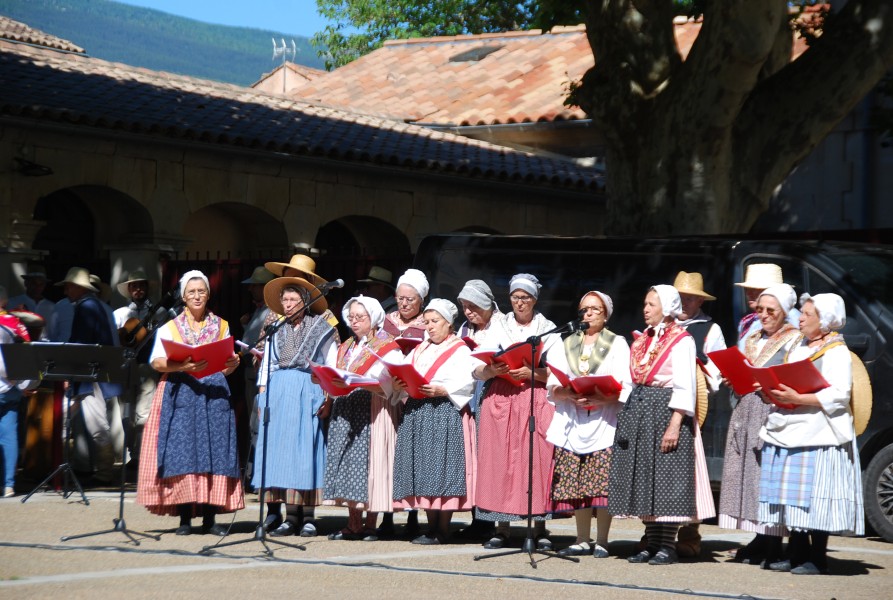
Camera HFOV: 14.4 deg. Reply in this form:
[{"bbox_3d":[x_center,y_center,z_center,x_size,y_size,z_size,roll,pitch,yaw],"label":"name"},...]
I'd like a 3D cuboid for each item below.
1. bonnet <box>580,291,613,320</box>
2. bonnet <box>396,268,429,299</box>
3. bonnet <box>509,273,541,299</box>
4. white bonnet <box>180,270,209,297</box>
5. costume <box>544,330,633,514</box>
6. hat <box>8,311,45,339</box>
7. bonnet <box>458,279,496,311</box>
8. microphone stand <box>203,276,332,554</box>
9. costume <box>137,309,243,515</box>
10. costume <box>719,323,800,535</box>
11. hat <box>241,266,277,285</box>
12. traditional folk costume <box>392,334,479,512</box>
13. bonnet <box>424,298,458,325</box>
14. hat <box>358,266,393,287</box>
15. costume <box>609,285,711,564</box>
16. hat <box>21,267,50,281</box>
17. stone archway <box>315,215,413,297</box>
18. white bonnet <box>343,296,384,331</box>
[{"bbox_3d":[0.898,0.033,21.000,0.190,0.190,0.200,-1,-6,22],"label":"bonnet"},{"bbox_3d":[-0.212,-0.098,22.400,0.190,0.190,0.220,2,0,24],"label":"bonnet"},{"bbox_3d":[0.475,-0.082,21.350,0.190,0.165,0.230,2,0,14],"label":"bonnet"},{"bbox_3d":[-1.575,-0.097,22.150,0.190,0.180,0.210,2,0,-5],"label":"white bonnet"},{"bbox_3d":[0.837,0.704,20.800,0.500,1.110,0.420,2,0,18],"label":"costume"},{"bbox_3d":[-2.955,0.159,24.900,0.340,0.130,0.310,26,-18,-15],"label":"hat"},{"bbox_3d":[0.192,-0.034,21.900,0.200,0.200,0.240,-2,12,45],"label":"bonnet"},{"bbox_3d":[-0.982,0.658,20.347,0.820,1.570,0.620,2,0,-37],"label":"microphone stand"},{"bbox_3d":[-1.566,0.701,21.600,0.640,1.240,0.520,1,-2,-12],"label":"costume"},{"bbox_3d":[1.878,0.772,21.050,0.540,1.250,0.500,2,0,34],"label":"costume"},{"bbox_3d":[-1.331,-0.176,25.400,0.340,0.130,0.310,2,0,0],"label":"hat"},{"bbox_3d":[-0.066,0.746,21.320,0.520,1.080,0.450,2,0,30],"label":"traditional folk costume"},{"bbox_3d":[-0.031,0.075,21.950,0.190,0.170,0.220,2,9,31],"label":"bonnet"},{"bbox_3d":[-0.543,-0.177,27.800,0.340,0.140,0.310,13,-3,1],"label":"hat"},{"bbox_3d":[1.249,0.726,20.600,0.580,1.620,0.580,-1,-3,43],"label":"costume"},{"bbox_3d":[-3.344,-0.216,28.800,0.300,0.130,0.320,7,-2,-30],"label":"hat"},{"bbox_3d":[-1.036,0.370,33.861,0.600,2.400,1.660,-1,-2,33],"label":"stone archway"},{"bbox_3d":[-0.503,0.082,21.400,0.240,0.230,0.250,2,11,30],"label":"white bonnet"}]

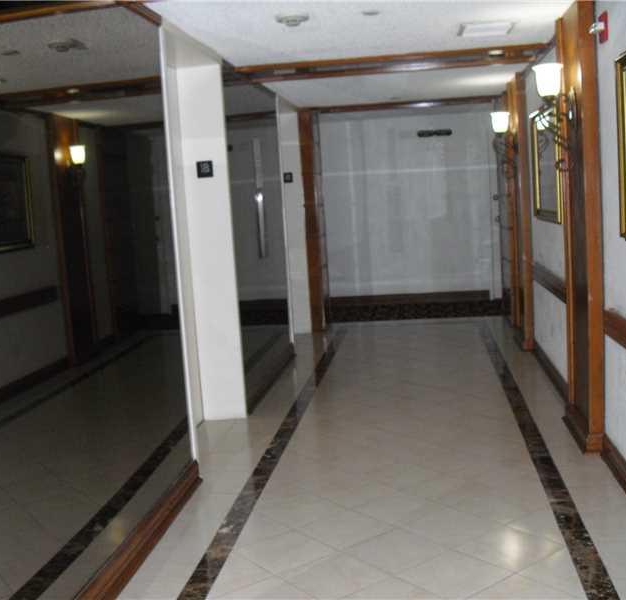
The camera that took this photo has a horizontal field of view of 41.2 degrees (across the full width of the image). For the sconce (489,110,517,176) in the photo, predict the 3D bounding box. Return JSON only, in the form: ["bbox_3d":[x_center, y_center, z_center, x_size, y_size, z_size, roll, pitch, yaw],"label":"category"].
[{"bbox_3d":[1.688,-1.375,7.335,0.220,0.576,0.180,-3,7,8],"label":"sconce"}]

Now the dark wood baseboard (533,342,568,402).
[{"bbox_3d":[1.758,0.492,6.210,0.027,0.144,1.930,-3,7,8],"label":"dark wood baseboard"}]

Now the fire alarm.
[{"bbox_3d":[1.345,-1.281,3.932,0.063,0.133,0.158,-3,7,8],"label":"fire alarm"}]

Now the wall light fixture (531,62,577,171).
[{"bbox_3d":[1.319,-0.997,4.526,0.235,0.572,0.180,-3,7,8],"label":"wall light fixture"}]

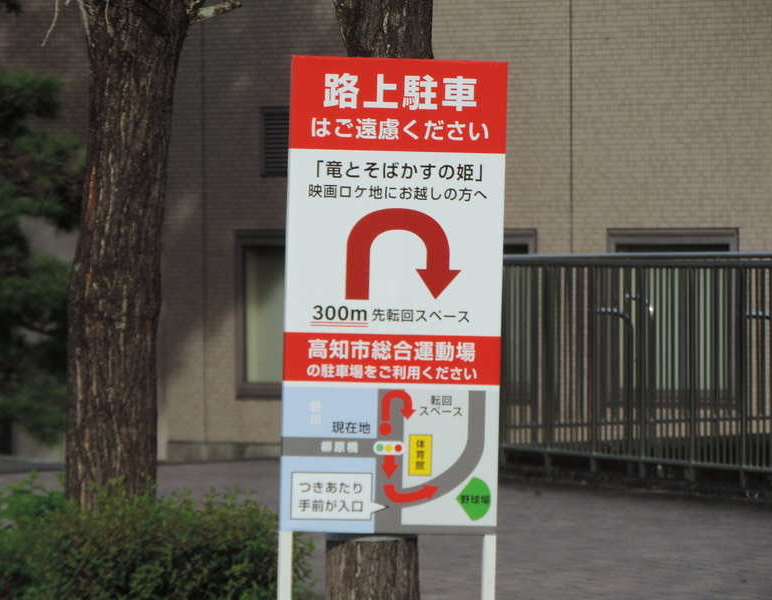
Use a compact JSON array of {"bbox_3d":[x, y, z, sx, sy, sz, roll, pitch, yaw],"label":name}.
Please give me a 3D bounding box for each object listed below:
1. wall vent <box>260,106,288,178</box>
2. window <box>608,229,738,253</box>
[{"bbox_3d":[-0.870,-1.485,75.577,0.100,0.650,0.860,-1,1,-41],"label":"wall vent"},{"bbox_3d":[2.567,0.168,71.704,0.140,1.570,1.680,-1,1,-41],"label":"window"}]

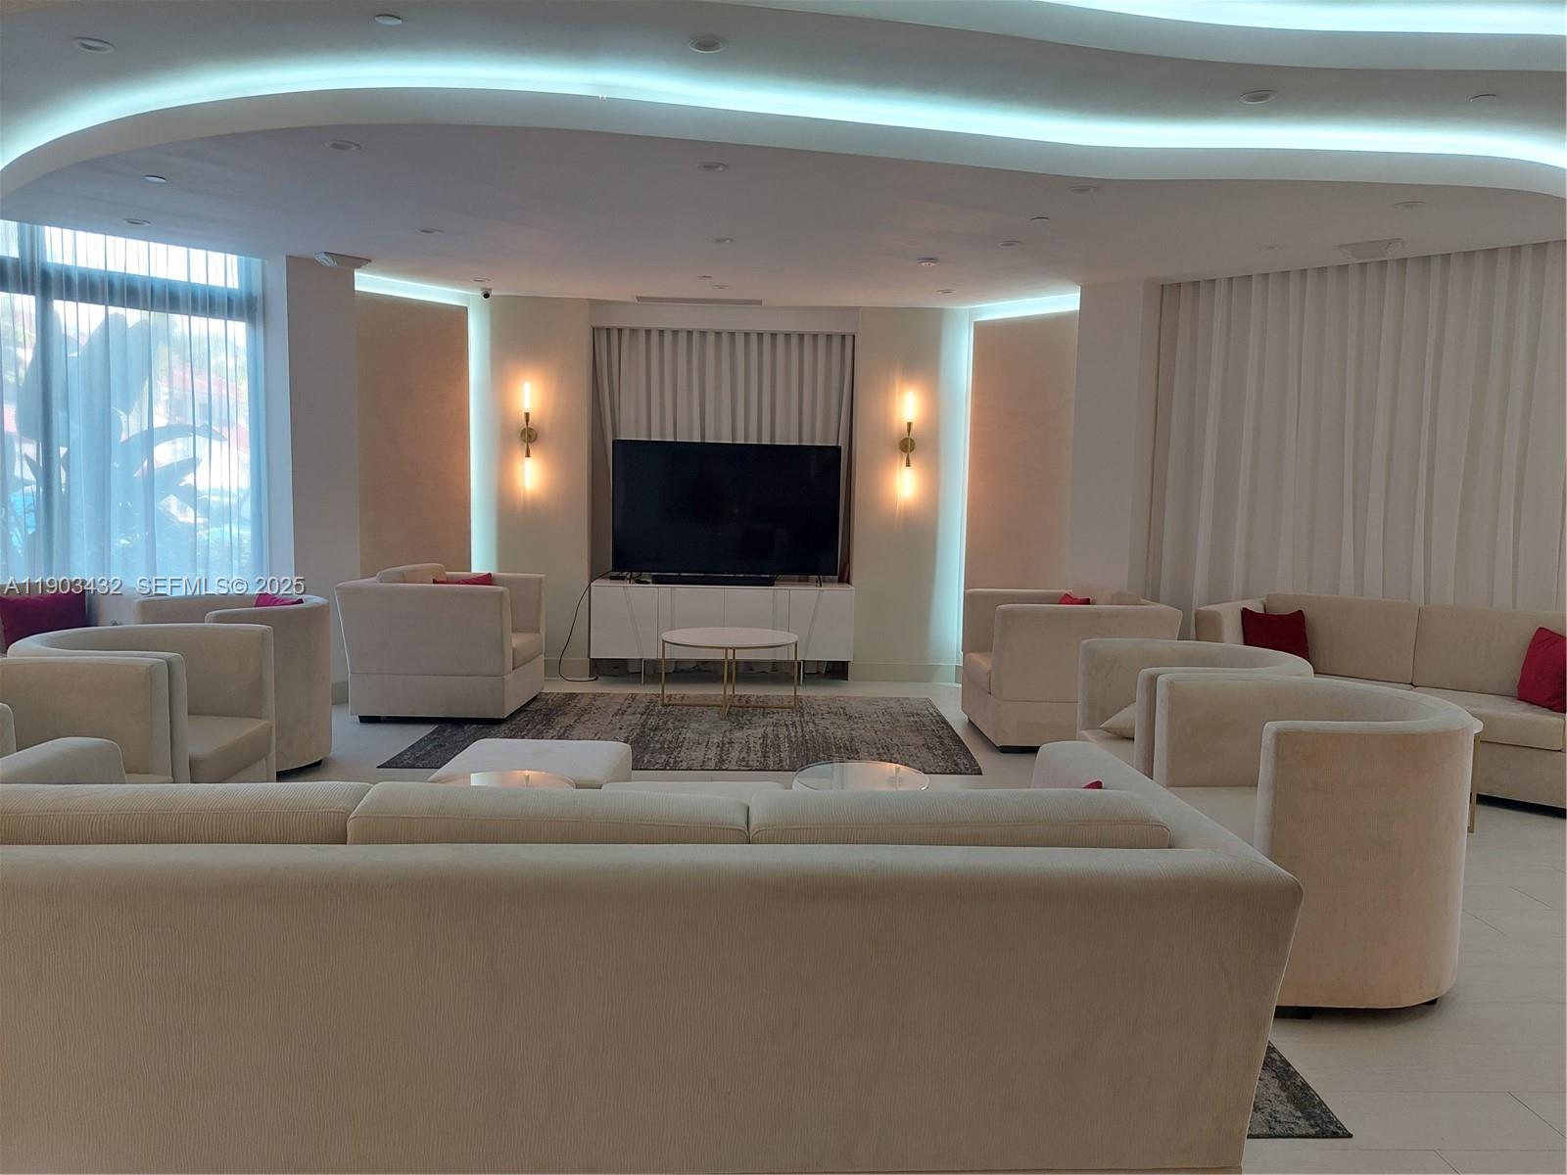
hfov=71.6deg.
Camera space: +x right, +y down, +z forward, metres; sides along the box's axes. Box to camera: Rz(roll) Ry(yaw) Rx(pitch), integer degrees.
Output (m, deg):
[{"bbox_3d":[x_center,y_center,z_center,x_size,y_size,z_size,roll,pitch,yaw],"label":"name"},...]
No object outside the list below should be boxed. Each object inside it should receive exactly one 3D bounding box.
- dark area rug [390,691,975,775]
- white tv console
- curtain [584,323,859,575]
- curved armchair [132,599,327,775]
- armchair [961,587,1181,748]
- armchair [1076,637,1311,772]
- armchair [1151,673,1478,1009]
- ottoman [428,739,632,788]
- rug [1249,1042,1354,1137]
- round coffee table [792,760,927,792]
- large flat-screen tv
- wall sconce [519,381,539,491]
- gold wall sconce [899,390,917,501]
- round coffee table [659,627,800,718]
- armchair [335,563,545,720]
[{"bbox_3d":[-0.493,0.794,6.224,2.919,0.011,1.876,1,6,-1],"label":"dark area rug"},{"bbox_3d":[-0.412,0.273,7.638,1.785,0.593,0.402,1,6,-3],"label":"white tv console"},{"bbox_3d":[-0.456,-0.611,8.055,1.910,2.580,0.140,1,6,-1],"label":"curtain"},{"bbox_3d":[-2.550,0.457,5.227,0.727,0.809,0.747,5,7,34],"label":"curved armchair"},{"bbox_3d":[1.581,0.441,6.112,0.938,0.813,0.880,1,6,-2],"label":"armchair"},{"bbox_3d":[1.543,0.658,3.998,0.737,0.809,0.732,1,6,-1],"label":"armchair"},{"bbox_3d":[1.739,0.765,3.513,0.820,0.820,0.960,1,6,-1],"label":"armchair"},{"bbox_3d":[-0.915,0.858,4.036,0.620,0.440,0.640,1,6,-1],"label":"ottoman"},{"bbox_3d":[-0.232,1.141,3.479,3.060,0.010,1.980,1,6,-1],"label":"rug"},{"bbox_3d":[0.273,0.894,3.831,0.475,0.450,0.475,1,6,0],"label":"round coffee table"},{"bbox_3d":[-0.392,-0.546,7.525,1.569,0.904,0.086,1,6,-4],"label":"large flat-screen tv"},{"bbox_3d":[-1.805,-1.076,7.702,0.130,0.770,0.120,1,6,-1],"label":"wall sconce"},{"bbox_3d":[0.861,-0.988,7.488,0.115,0.742,0.120,1,6,-1],"label":"gold wall sconce"},{"bbox_3d":[-0.332,0.524,6.778,0.857,0.442,0.857,1,6,-1],"label":"round coffee table"},{"bbox_3d":[-2.122,0.339,6.855,1.000,0.870,0.930,1,6,2],"label":"armchair"}]

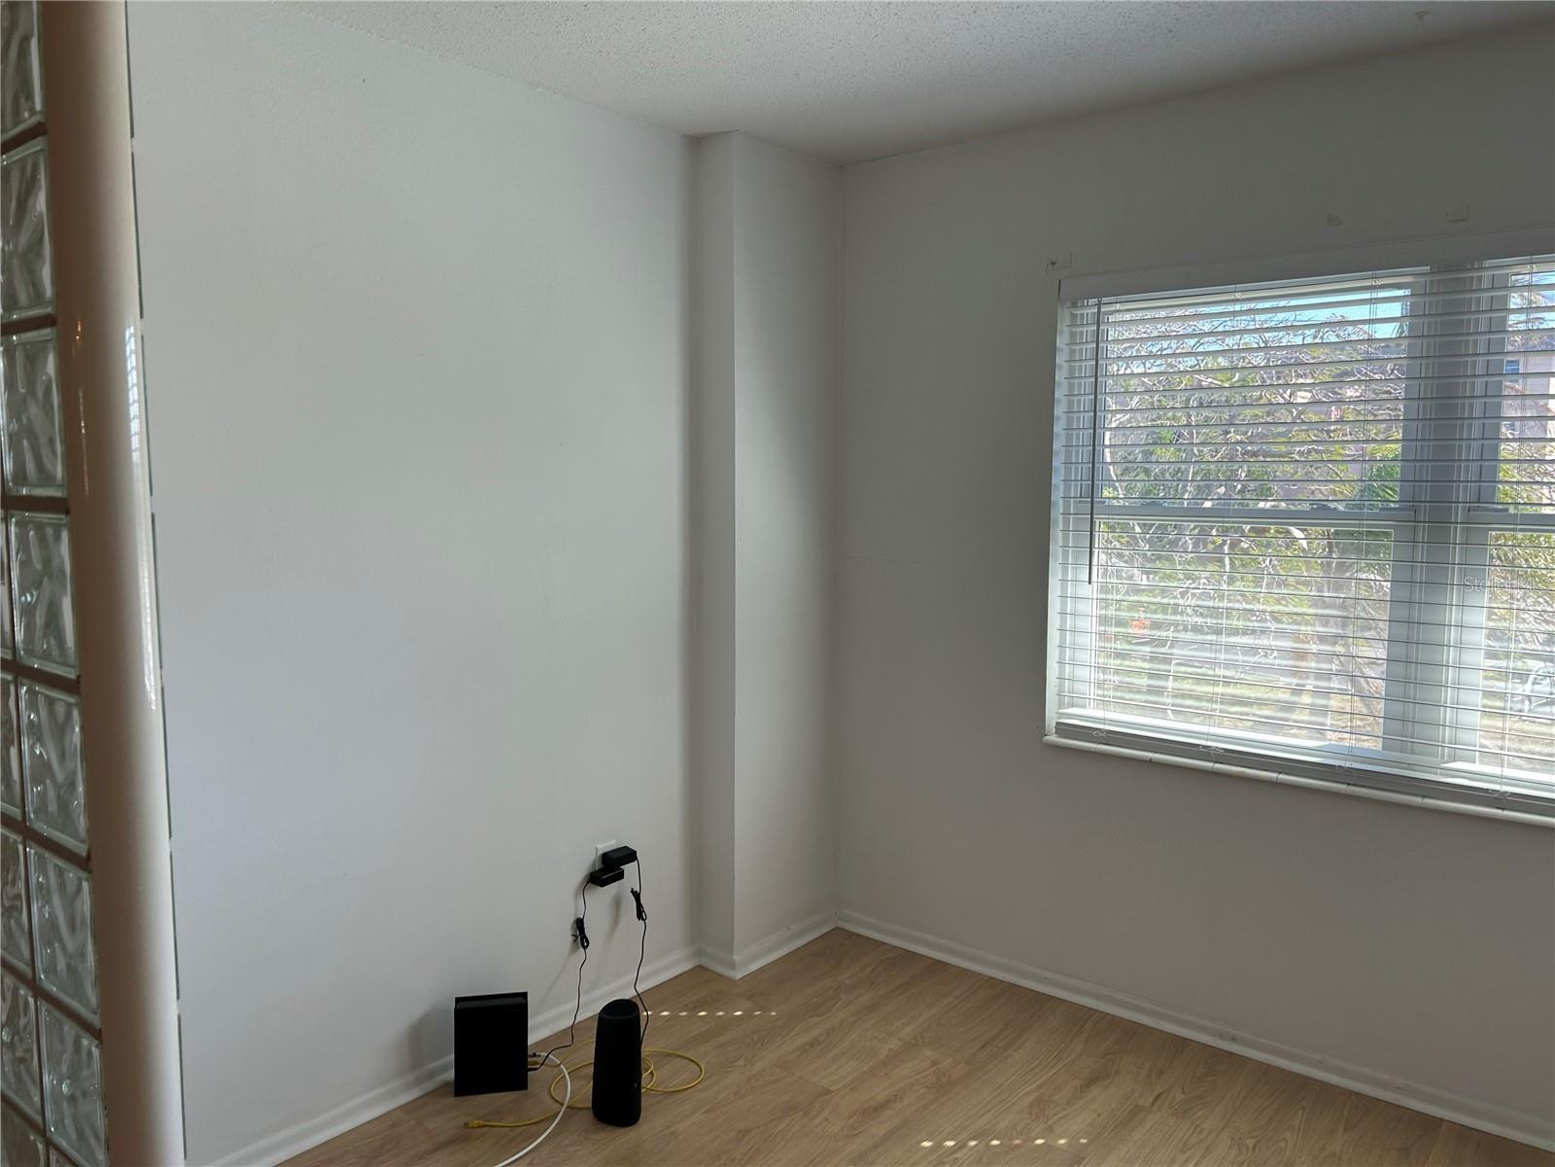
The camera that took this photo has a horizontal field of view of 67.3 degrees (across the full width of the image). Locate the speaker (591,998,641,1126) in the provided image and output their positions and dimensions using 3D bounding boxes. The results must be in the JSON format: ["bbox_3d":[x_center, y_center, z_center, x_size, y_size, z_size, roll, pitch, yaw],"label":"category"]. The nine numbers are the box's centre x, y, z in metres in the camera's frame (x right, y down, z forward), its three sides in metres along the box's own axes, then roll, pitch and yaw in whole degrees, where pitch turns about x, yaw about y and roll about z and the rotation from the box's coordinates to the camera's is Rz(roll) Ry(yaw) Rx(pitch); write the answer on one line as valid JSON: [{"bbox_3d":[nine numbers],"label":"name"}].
[{"bbox_3d":[-0.366,1.087,2.657,0.115,0.258,0.115,-1,6,-8],"label":"speaker"}]

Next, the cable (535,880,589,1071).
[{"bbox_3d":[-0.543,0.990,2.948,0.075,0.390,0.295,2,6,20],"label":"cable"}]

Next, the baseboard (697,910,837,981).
[{"bbox_3d":[-0.018,1.090,3.618,0.140,0.068,0.500,5,7,40],"label":"baseboard"}]

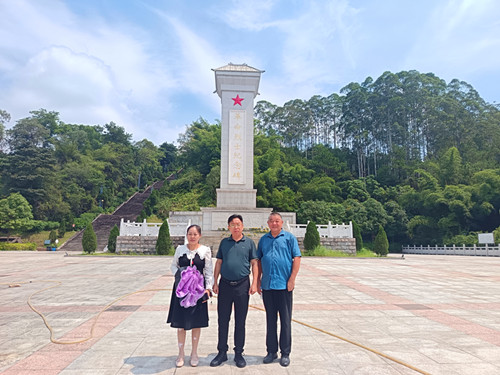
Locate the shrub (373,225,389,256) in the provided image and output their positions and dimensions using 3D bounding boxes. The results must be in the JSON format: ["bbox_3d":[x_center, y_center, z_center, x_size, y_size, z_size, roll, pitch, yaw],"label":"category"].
[{"bbox_3d":[10.263,4.169,27.120,1.180,2.413,1.180,1,-8,-4],"label":"shrub"}]

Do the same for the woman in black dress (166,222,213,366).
[{"bbox_3d":[-0.715,1.231,4.097,0.540,1.572,0.380,1,-8,-3],"label":"woman in black dress"}]

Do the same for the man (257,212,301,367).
[{"bbox_3d":[0.349,1.175,4.207,0.550,1.736,0.360,-1,-8,7],"label":"man"}]

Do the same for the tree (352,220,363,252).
[{"bbox_3d":[9.137,4.276,30.169,1.350,2.715,1.350,1,-8,-4],"label":"tree"}]

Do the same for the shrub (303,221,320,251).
[{"bbox_3d":[4.772,3.825,26.904,1.300,2.443,1.300,1,-8,-4],"label":"shrub"}]

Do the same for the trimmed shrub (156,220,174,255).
[{"bbox_3d":[-6.405,3.768,26.064,1.200,2.566,1.200,1,-8,-4],"label":"trimmed shrub"}]

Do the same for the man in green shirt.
[{"bbox_3d":[-0.169,1.176,4.131,0.550,1.702,0.340,0,-8,0],"label":"man in green shirt"}]

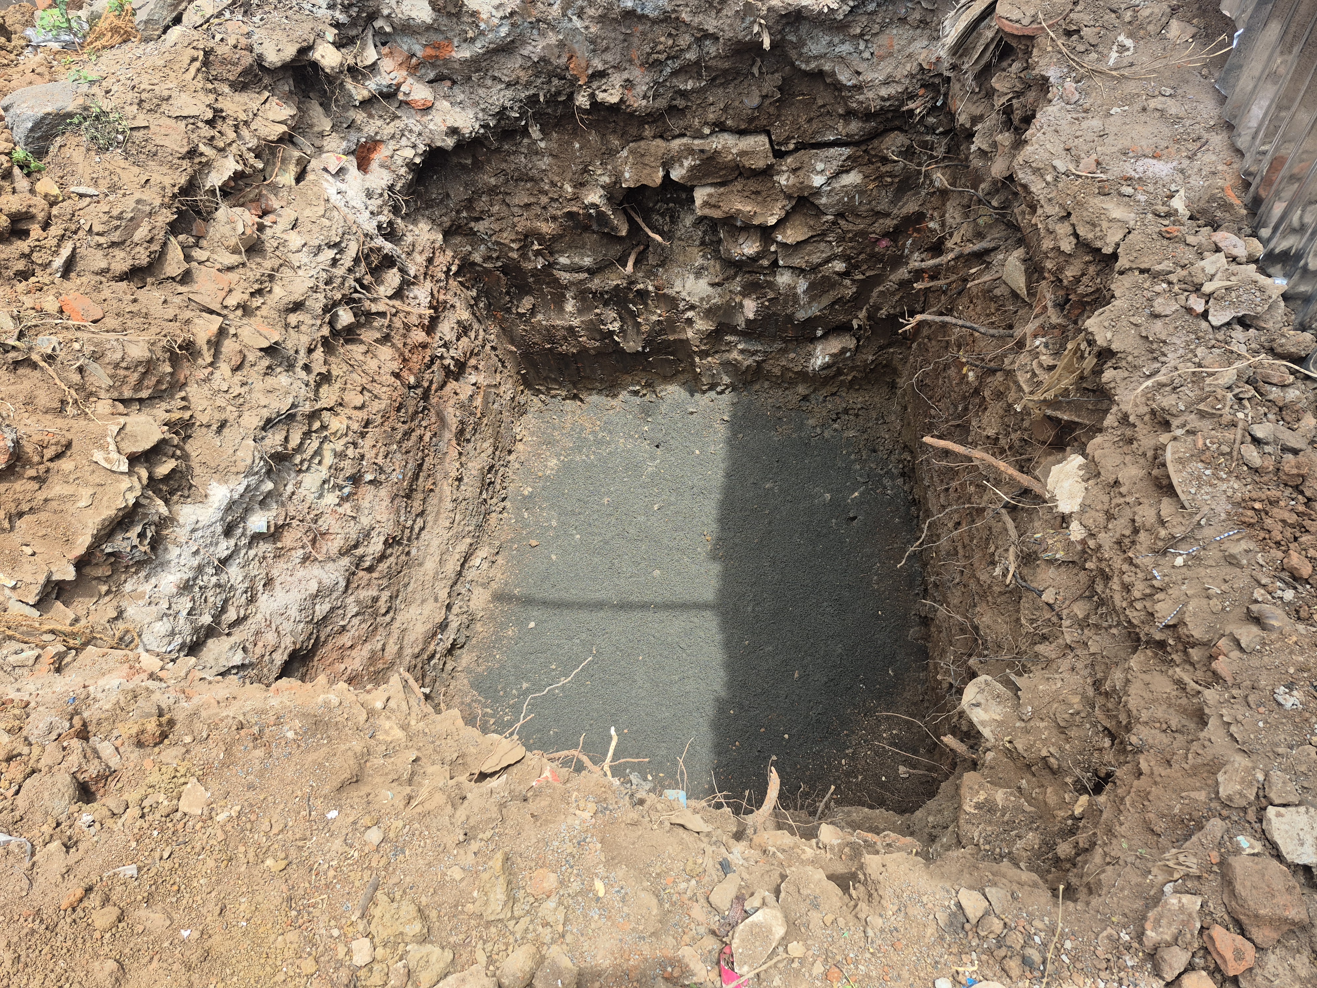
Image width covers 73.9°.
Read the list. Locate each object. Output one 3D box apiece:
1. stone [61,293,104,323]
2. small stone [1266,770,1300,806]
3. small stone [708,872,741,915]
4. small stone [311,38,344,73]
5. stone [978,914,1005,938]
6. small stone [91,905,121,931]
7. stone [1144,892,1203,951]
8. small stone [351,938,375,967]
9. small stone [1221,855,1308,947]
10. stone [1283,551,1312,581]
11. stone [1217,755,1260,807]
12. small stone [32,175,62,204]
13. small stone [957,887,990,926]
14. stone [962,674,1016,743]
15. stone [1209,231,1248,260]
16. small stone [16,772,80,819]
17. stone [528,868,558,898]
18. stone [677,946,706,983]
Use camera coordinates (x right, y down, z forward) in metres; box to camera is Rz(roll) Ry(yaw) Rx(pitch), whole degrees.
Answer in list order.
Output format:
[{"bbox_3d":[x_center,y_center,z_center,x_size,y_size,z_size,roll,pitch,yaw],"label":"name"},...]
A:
[{"bbox_3d":[-1.186,-0.382,1.800,0.088,0.040,0.062,21,64,11],"label":"stone"},{"bbox_3d":[0.997,0.471,1.403,0.040,0.024,0.048,-2,62,-1],"label":"small stone"},{"bbox_3d":[0.100,0.588,1.295,0.030,0.023,0.056,35,67,17],"label":"small stone"},{"bbox_3d":[-0.863,-1.144,2.285,0.088,0.066,0.075,40,69,19],"label":"small stone"},{"bbox_3d":[0.481,0.625,1.265,0.036,0.021,0.030,10,62,5],"label":"stone"},{"bbox_3d":[-0.801,0.615,1.270,0.040,0.020,0.032,-15,63,-8],"label":"small stone"},{"bbox_3d":[0.757,0.630,1.284,0.076,0.042,0.076,6,62,3],"label":"stone"},{"bbox_3d":[-0.425,0.660,1.260,0.028,0.017,0.033,-11,62,-6],"label":"small stone"},{"bbox_3d":[0.861,0.578,1.244,0.092,0.069,0.115,-24,65,-12],"label":"small stone"},{"bbox_3d":[1.171,0.130,1.600,0.041,0.024,0.032,41,69,19],"label":"stone"},{"bbox_3d":[0.927,0.463,1.402,0.045,0.034,0.069,20,63,10],"label":"stone"},{"bbox_3d":[-1.319,-0.656,1.889,0.062,0.041,0.047,40,69,19],"label":"small stone"},{"bbox_3d":[0.460,0.602,1.277,0.037,0.024,0.052,-16,63,-8],"label":"small stone"},{"bbox_3d":[0.737,0.478,1.954,0.105,0.077,0.140,-20,64,-10],"label":"stone"},{"bbox_3d":[1.309,-0.569,1.999,0.042,0.030,0.058,-8,62,-4],"label":"stone"},{"bbox_3d":[-0.922,0.454,1.322,0.082,0.049,0.066,5,62,3],"label":"small stone"},{"bbox_3d":[-0.172,0.577,1.302,0.037,0.022,0.042,40,69,19],"label":"stone"},{"bbox_3d":[0.050,0.673,1.250,0.030,0.021,0.049,-17,63,-9],"label":"stone"}]

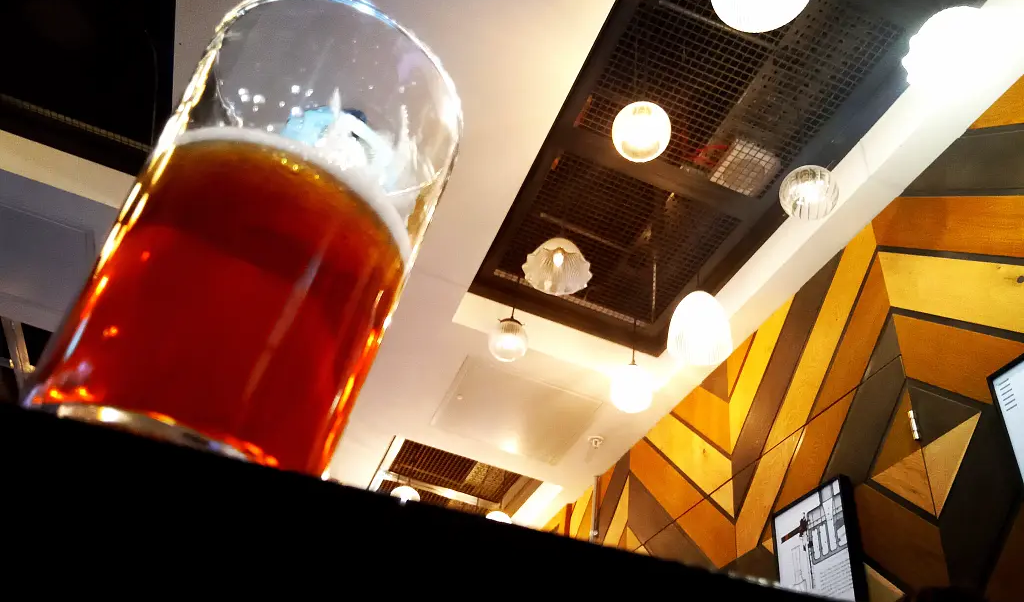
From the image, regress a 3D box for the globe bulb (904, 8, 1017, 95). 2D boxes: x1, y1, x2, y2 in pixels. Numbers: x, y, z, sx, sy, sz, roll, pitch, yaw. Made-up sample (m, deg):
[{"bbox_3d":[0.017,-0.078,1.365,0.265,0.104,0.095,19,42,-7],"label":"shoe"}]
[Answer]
[{"bbox_3d":[1.076,-0.639,2.028,0.245,0.135,0.245,6,-39,5],"label":"globe bulb"}]

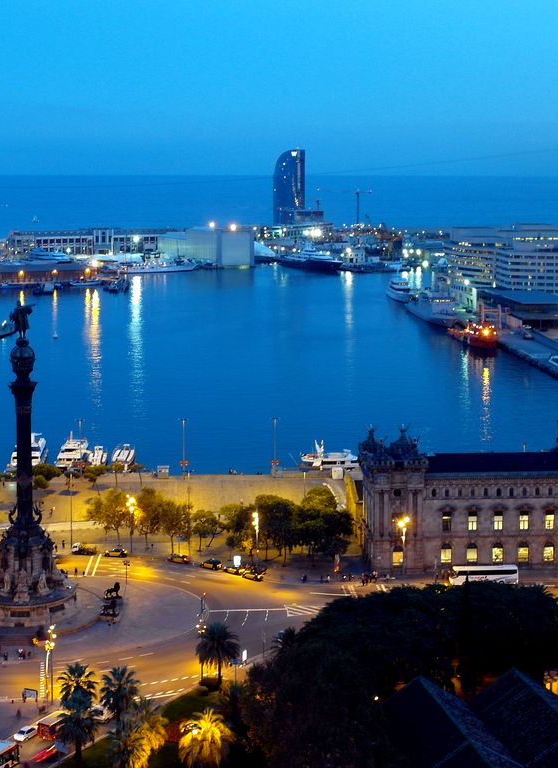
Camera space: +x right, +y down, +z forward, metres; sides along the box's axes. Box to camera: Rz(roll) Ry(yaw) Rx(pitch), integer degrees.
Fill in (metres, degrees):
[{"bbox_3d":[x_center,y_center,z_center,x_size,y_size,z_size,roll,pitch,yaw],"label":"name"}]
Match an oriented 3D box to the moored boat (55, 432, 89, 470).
[{"bbox_3d":[-60.085,18.904,370.055,6.796,11.032,22.655,0,10,2],"label":"moored boat"}]

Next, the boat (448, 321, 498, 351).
[{"bbox_3d":[97.130,-27.940,627.300,13.500,12.000,54.000,0,10,-4],"label":"boat"}]

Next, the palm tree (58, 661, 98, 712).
[{"bbox_3d":[-28.480,46.230,174.390,6.000,15.380,6.000,0,10,0],"label":"palm tree"}]

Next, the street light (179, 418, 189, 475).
[{"bbox_3d":[-24.650,16.410,324.770,2.500,15.700,0.800,-1,10,-6],"label":"street light"}]

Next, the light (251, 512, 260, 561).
[{"bbox_3d":[-4.880,32.530,263.110,1.600,12.300,1.600,0,10,0],"label":"light"}]

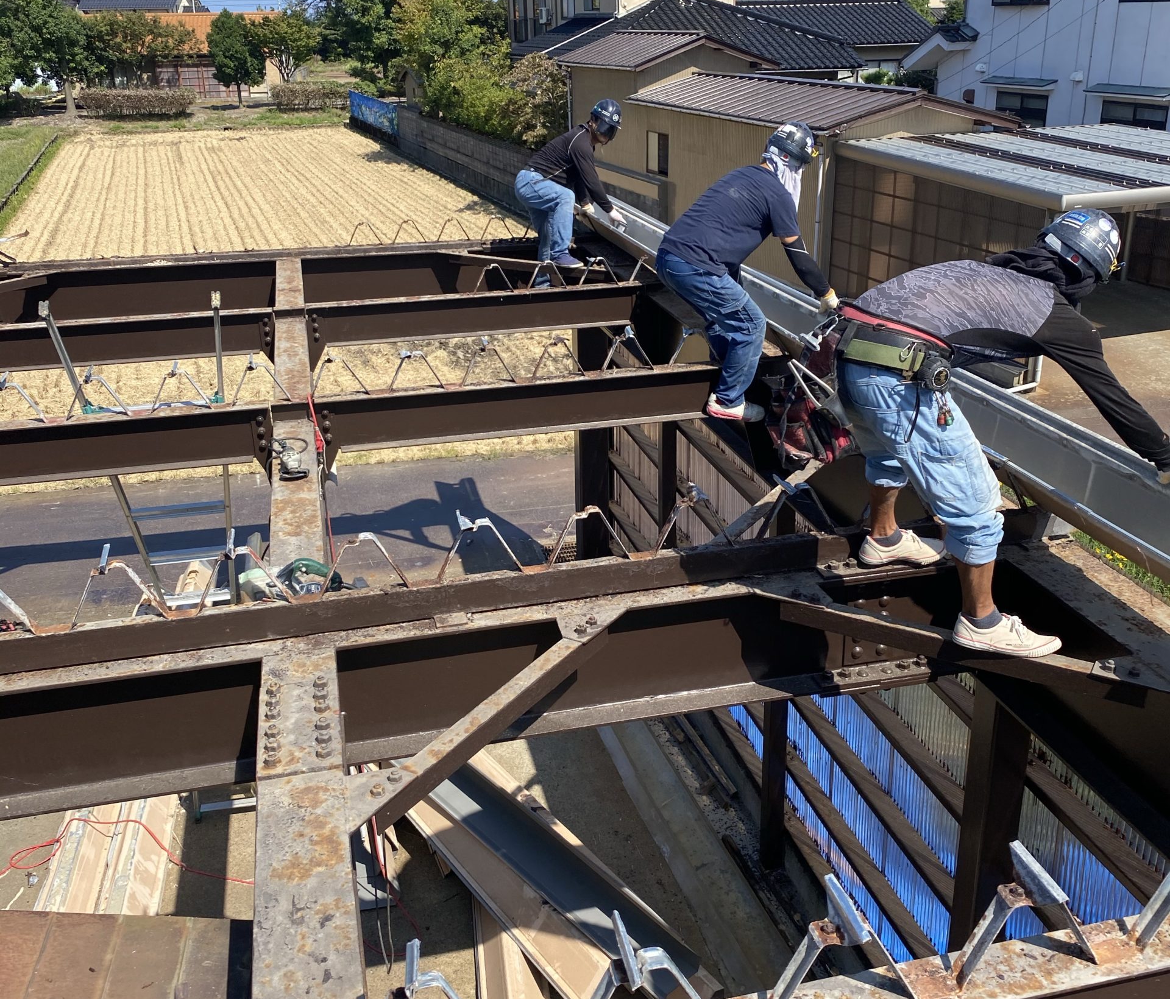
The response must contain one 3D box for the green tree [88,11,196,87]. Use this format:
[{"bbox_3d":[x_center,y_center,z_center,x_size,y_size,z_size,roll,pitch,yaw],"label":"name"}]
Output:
[{"bbox_3d":[-24.037,-23.651,63.573,6.000,5.110,5.000,-9,23,-18],"label":"green tree"}]

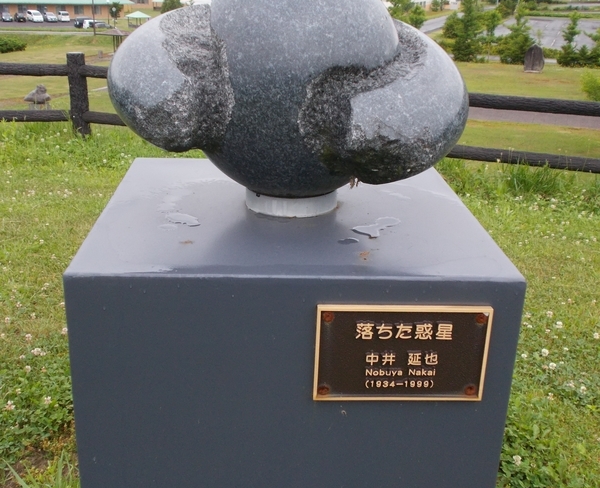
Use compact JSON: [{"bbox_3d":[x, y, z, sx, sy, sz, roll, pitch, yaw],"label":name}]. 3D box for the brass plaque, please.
[{"bbox_3d":[0.190,0.208,1.458,0.321,0.196,0.014,1,20,-3],"label":"brass plaque"}]

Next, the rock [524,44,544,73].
[{"bbox_3d":[18.494,-14.658,61.956,1.539,2.079,0.800,8,21,15],"label":"rock"}]

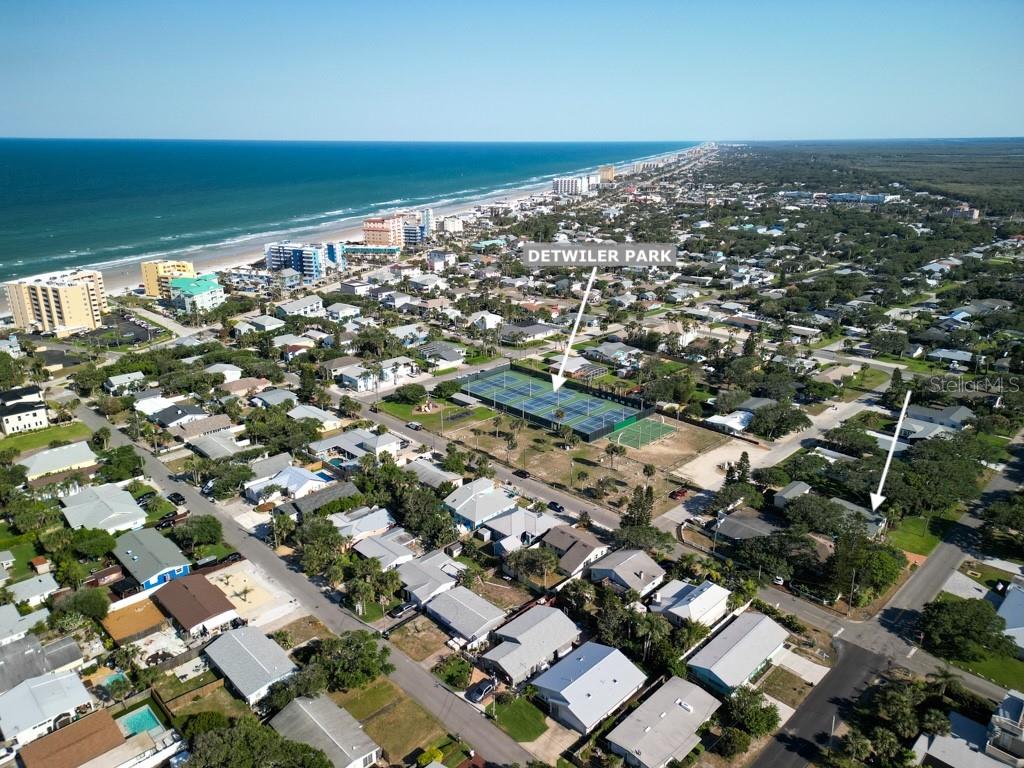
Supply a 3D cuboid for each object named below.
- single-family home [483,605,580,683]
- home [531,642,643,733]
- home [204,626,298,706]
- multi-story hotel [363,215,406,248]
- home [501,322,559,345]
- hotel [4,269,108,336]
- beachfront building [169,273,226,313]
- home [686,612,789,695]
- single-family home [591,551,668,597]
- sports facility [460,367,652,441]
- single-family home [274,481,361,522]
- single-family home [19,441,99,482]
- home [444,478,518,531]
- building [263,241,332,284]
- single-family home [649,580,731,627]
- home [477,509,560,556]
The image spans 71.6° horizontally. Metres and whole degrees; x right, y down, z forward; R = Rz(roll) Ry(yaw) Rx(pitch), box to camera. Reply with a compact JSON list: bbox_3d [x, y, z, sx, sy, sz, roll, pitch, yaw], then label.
[{"bbox_3d":[2.850,48.610,133.700,11.400,4.600,18.800,17,26,41],"label":"single-family home"},{"bbox_3d":[13.735,53.568,127.078,16.704,4.295,13.745,-18,26,-42],"label":"home"},{"bbox_3d":[-46.300,49.540,126.370,9.500,3.900,16.100,-18,26,-42],"label":"home"},{"bbox_3d":[-114.700,-136.170,630.680,26.000,26.000,32.000,5,20,13],"label":"multi-story hotel"},{"bbox_3d":[7.200,-25.390,342.450,16.500,4.600,26.000,18,26,42],"label":"home"},{"bbox_3d":[-226.200,-43.460,365.830,38.000,23.500,42.000,5,20,13],"label":"hotel"},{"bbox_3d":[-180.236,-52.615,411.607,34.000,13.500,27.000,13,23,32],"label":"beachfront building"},{"bbox_3d":[43.061,50.741,135.348,9.259,4.200,20.904,18,26,42],"label":"home"},{"bbox_3d":[25.550,40.790,155.800,13.000,4.900,10.300,18,26,42],"label":"single-family home"},{"bbox_3d":[11.964,4.898,266.368,73.300,3.500,36.400,18,26,42],"label":"sports facility"},{"bbox_3d":[-50.130,31.170,184.940,20.400,4.000,9.700,-18,26,-42],"label":"single-family home"},{"bbox_3d":[-136.797,22.858,213.466,18.995,5.536,13.363,-16,25,-38],"label":"single-family home"},{"bbox_3d":[-8.403,31.565,189.598,16.322,4.772,14.318,-18,26,-42],"label":"home"},{"bbox_3d":[-146.350,-83.480,488.360,39.000,22.000,23.000,8,21,23],"label":"building"},{"bbox_3d":[35.200,43.590,141.770,13.100,5.100,11.400,-18,26,-42],"label":"single-family home"},{"bbox_3d":[0.911,36.048,177.437,19.567,4.295,13.936,-18,26,-42],"label":"home"}]

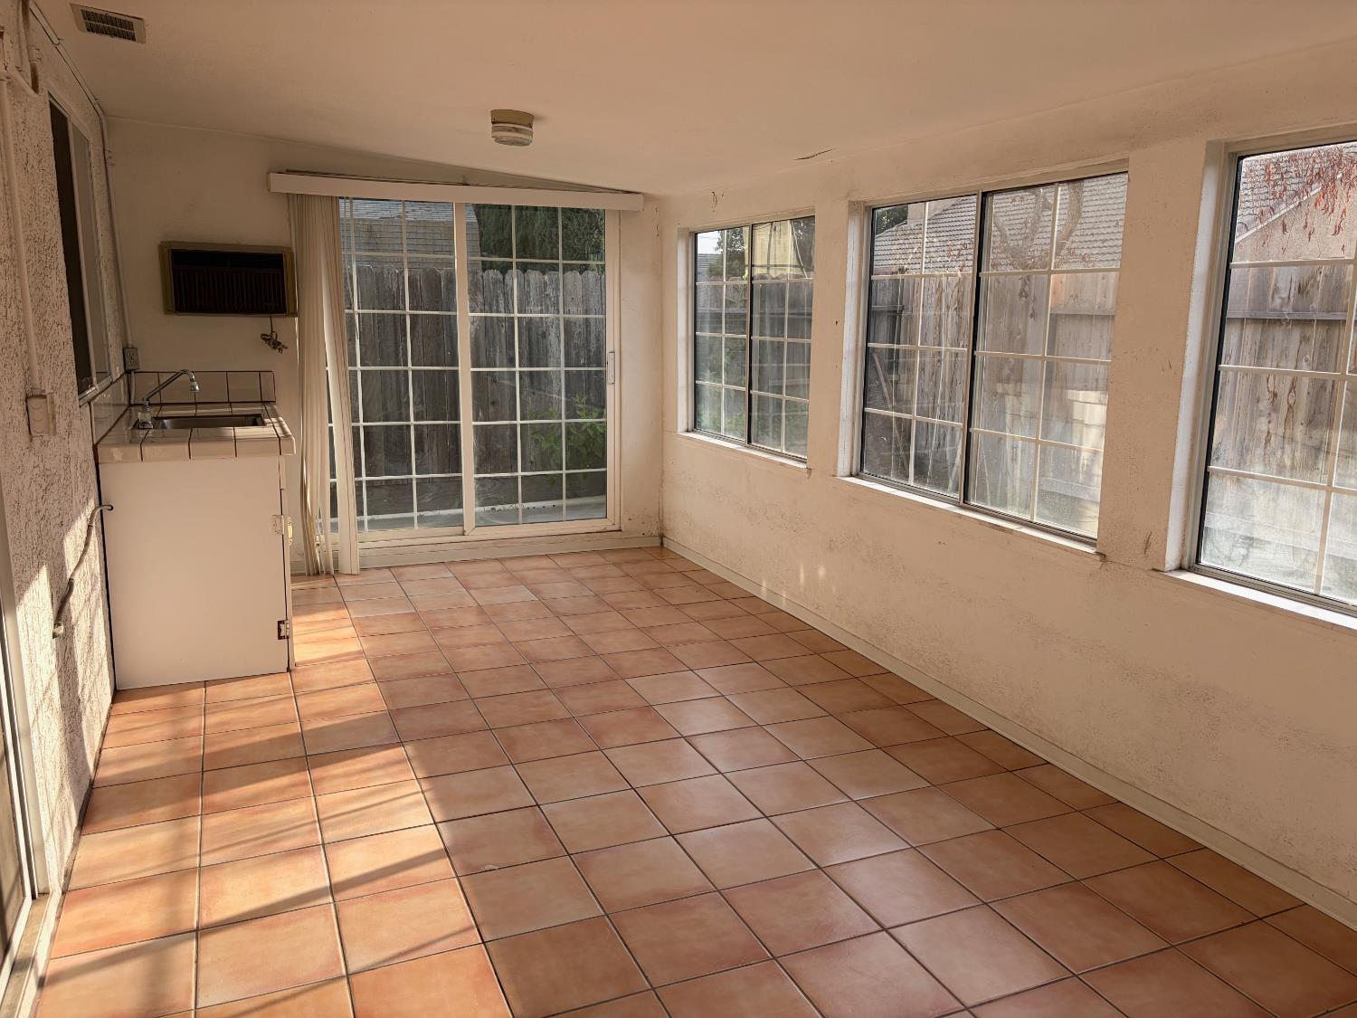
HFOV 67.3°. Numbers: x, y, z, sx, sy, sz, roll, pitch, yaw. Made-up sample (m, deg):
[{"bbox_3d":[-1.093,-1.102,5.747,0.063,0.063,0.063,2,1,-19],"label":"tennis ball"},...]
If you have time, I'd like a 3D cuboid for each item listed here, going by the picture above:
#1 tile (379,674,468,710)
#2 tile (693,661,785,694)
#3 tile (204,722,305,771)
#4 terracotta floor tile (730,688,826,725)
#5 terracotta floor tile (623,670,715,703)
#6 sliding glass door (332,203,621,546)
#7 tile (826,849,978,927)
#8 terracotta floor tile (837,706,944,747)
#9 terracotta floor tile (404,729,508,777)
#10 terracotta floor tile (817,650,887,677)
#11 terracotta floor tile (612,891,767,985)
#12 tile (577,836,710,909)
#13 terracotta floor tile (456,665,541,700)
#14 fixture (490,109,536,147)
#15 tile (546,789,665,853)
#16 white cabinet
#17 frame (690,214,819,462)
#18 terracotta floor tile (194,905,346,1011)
[{"bbox_3d":[-0.988,0.709,3.952,0.299,0.010,0.299,-3,12,-23],"label":"tile"},{"bbox_3d":[0.255,0.700,4.162,0.294,0.012,0.294,-3,12,-23],"label":"tile"},{"bbox_3d":[-1.428,0.803,3.449,0.300,0.011,0.300,-3,12,-23],"label":"tile"},{"bbox_3d":[0.377,0.755,3.888,0.294,0.012,0.294,-3,12,-23],"label":"terracotta floor tile"},{"bbox_3d":[-0.028,0.711,4.039,0.298,0.012,0.298,-3,12,-23],"label":"terracotta floor tile"},{"bbox_3d":[-1.208,-0.805,5.827,1.845,1.998,0.100,-3,12,-23],"label":"sliding glass door"},{"bbox_3d":[0.584,0.996,2.677,0.300,0.011,0.300,-3,12,-23],"label":"tile"},{"bbox_3d":[0.771,0.791,3.716,0.298,0.012,0.298,-3,12,-23],"label":"terracotta floor tile"},{"bbox_3d":[-0.739,0.817,3.390,0.298,0.010,0.298,-3,12,-23],"label":"terracotta floor tile"},{"bbox_3d":[0.746,0.666,4.356,0.158,0.010,0.298,-3,12,-23],"label":"terracotta floor tile"},{"bbox_3d":[0.023,1.029,2.436,0.300,0.011,0.300,-3,12,-23],"label":"terracotta floor tile"},{"bbox_3d":[-0.098,0.972,2.709,0.298,0.010,0.298,-4,12,-23],"label":"tile"},{"bbox_3d":[-0.708,0.697,4.087,0.300,0.011,0.300,-3,12,-23],"label":"terracotta floor tile"},{"bbox_3d":[-0.662,-1.513,4.057,0.168,0.105,0.168,1,10,-24],"label":"fixture"},{"bbox_3d":[-0.219,0.911,2.973,0.298,0.012,0.298,-3,12,-23],"label":"tile"},{"bbox_3d":[-2.170,0.104,4.687,0.636,0.881,1.615,-4,12,-23],"label":"white cabinet"},{"bbox_3d":[0.395,-0.919,5.419,0.070,1.175,1.480,-4,11,-23],"label":"frame"},{"bbox_3d":[-0.941,1.024,2.348,0.300,0.011,0.300,-3,12,-23],"label":"terracotta floor tile"}]

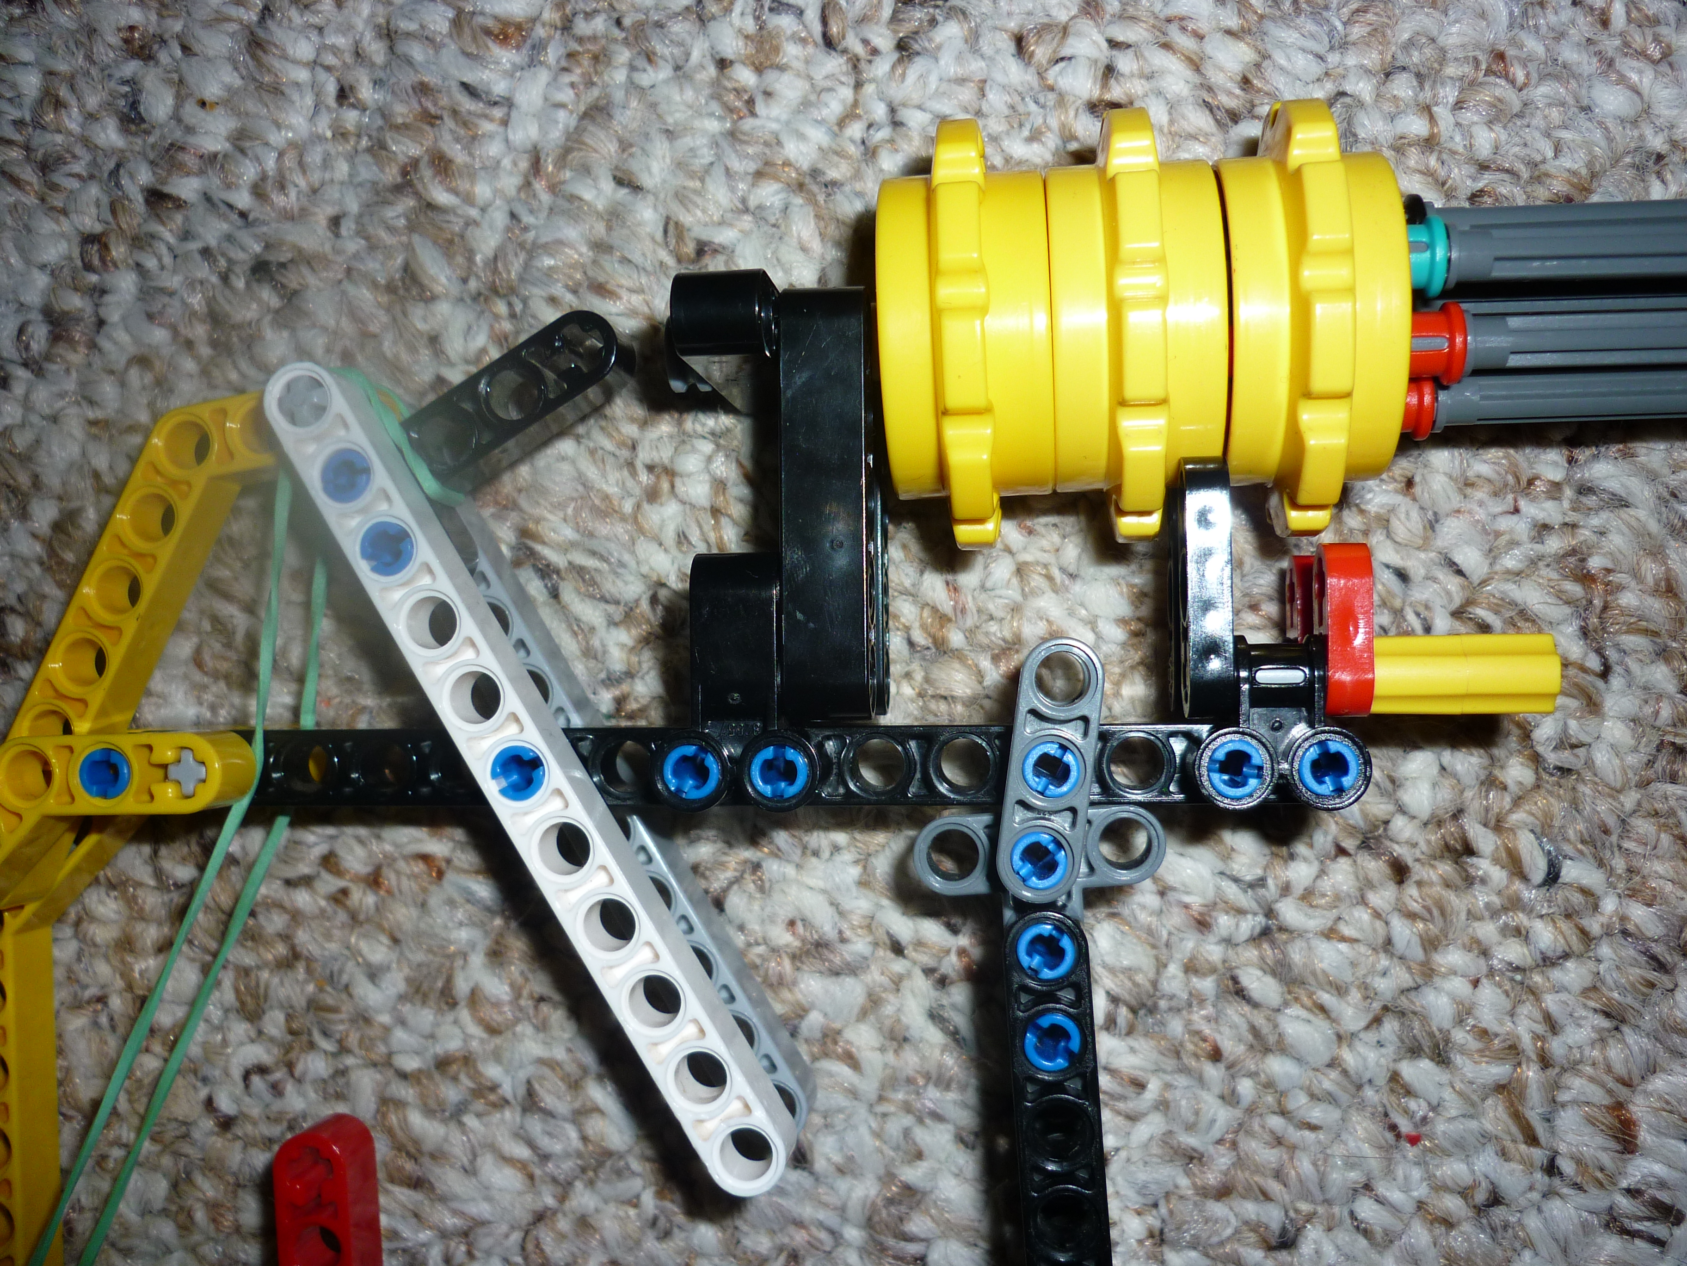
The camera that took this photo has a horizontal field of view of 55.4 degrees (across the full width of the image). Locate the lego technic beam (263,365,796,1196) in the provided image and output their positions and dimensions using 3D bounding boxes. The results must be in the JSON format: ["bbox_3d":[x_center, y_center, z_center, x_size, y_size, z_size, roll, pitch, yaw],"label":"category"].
[{"bbox_3d":[-0.029,0.013,0.151,0.007,0.008,0.087,-32,86,5],"label":"lego technic beam"}]

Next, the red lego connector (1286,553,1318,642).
[{"bbox_3d":[0.046,0.000,0.159,0.004,0.007,0.015,-1,89,6],"label":"red lego connector"}]

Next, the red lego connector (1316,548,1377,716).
[{"bbox_3d":[0.044,0.000,0.143,0.004,0.007,0.015,-1,89,6],"label":"red lego connector"}]

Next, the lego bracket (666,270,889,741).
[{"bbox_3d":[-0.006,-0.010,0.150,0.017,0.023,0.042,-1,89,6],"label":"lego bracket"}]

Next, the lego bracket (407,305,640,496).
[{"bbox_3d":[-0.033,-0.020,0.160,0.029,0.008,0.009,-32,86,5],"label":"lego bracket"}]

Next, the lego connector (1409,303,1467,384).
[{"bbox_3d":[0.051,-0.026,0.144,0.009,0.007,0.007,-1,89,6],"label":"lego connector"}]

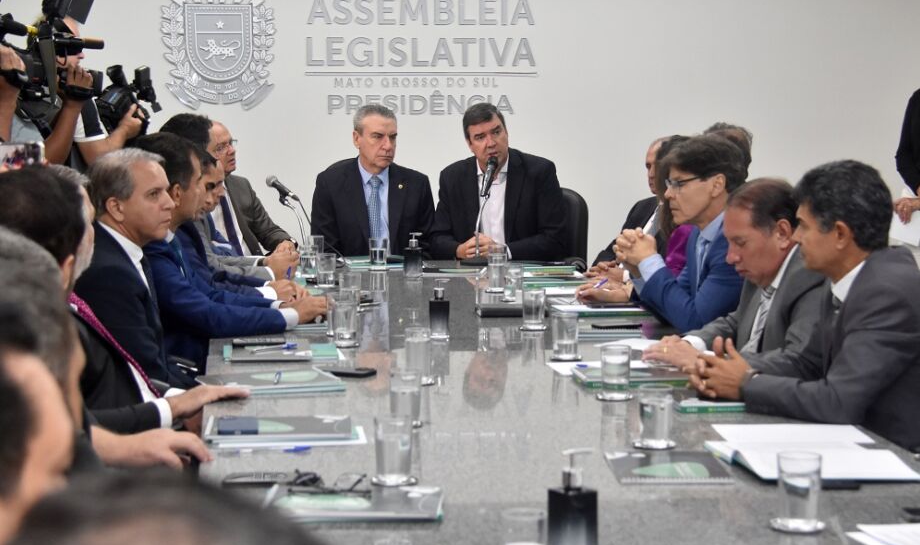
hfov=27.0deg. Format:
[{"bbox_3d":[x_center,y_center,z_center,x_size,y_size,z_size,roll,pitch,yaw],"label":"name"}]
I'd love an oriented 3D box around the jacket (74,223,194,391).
[{"bbox_3d":[-0.840,0.141,5.038,0.400,0.540,0.470,2,6,15],"label":"jacket"}]

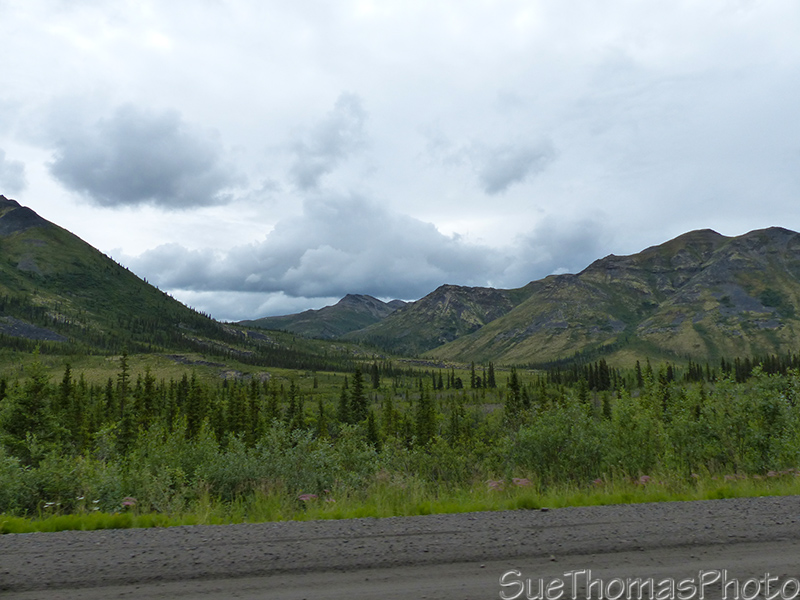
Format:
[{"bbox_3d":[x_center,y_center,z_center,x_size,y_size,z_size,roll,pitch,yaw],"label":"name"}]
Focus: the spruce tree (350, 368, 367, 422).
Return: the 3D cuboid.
[{"bbox_3d":[-2.852,6.745,42.000,1.250,4.300,1.250,0,-6,0],"label":"spruce tree"}]

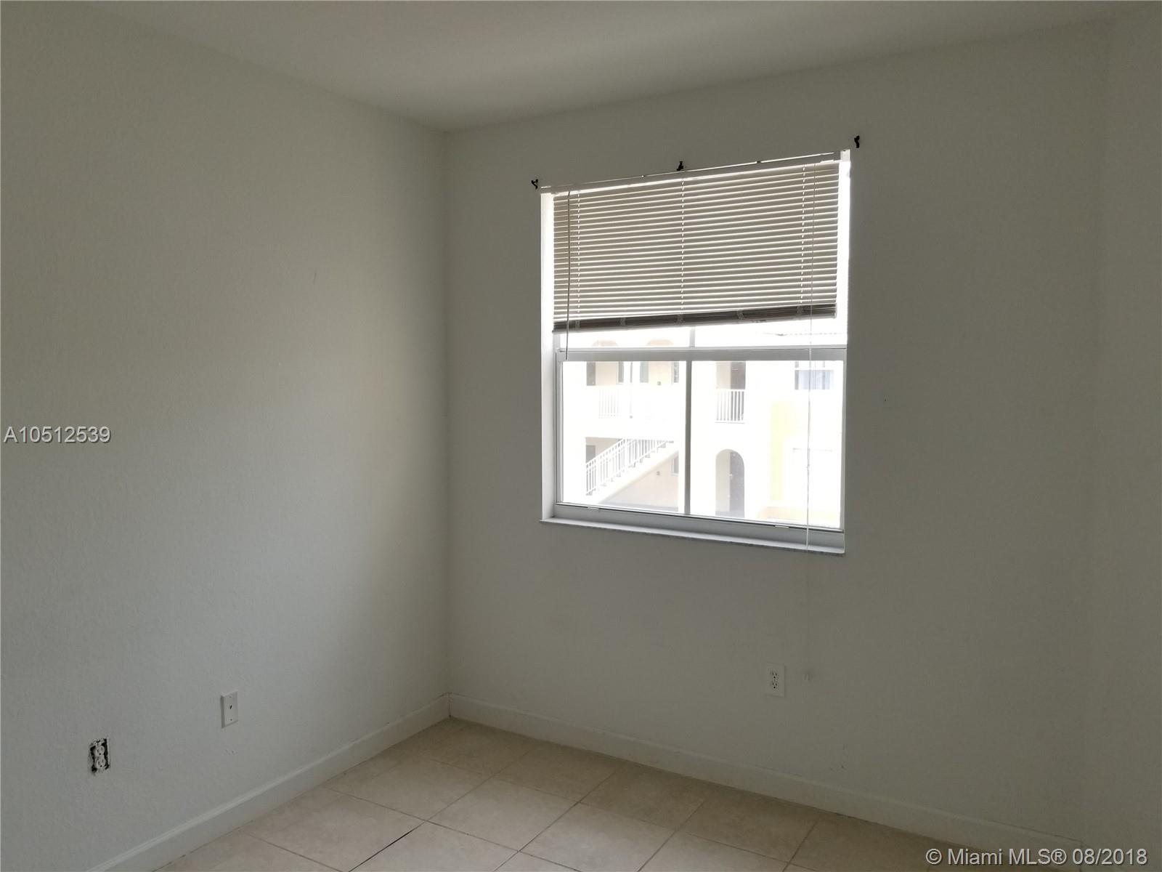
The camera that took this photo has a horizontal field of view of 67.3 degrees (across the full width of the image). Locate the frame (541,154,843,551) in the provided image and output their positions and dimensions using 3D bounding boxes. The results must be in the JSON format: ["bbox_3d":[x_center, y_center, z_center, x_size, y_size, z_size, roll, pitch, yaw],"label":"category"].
[{"bbox_3d":[0.415,-0.318,3.486,1.301,1.430,0.120,2,5,31],"label":"frame"}]

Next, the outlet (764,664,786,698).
[{"bbox_3d":[0.738,0.929,3.325,0.080,0.125,0.010,2,5,31],"label":"outlet"}]

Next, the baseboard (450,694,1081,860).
[{"bbox_3d":[0.501,1.322,3.489,2.612,0.108,0.015,2,5,31],"label":"baseboard"}]

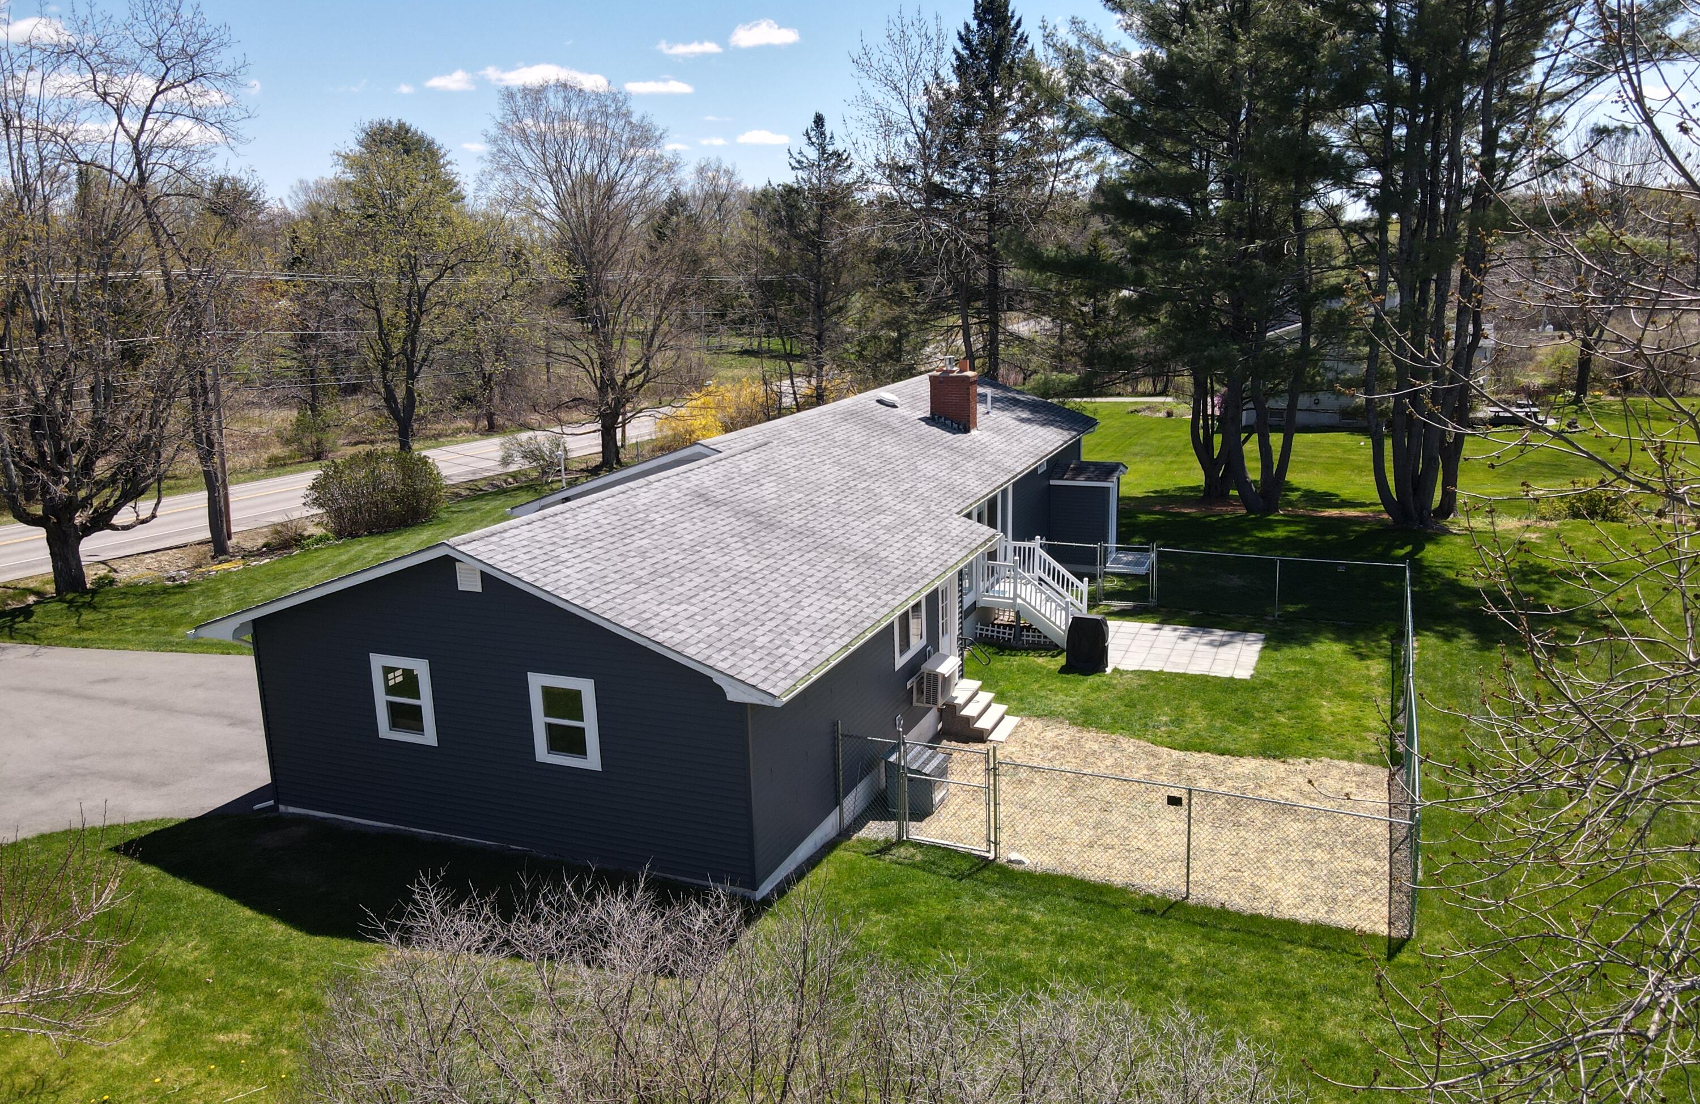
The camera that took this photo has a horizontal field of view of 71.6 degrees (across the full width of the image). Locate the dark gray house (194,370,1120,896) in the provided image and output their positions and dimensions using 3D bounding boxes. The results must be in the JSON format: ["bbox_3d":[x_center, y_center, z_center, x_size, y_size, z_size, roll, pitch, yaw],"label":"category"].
[{"bbox_3d":[-0.705,-0.614,26.093,10.260,5.250,23.690,3,14,22],"label":"dark gray house"}]

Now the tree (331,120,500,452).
[{"bbox_3d":[-15.661,-8.236,42.631,5.920,13.790,5.920,3,14,22],"label":"tree"}]

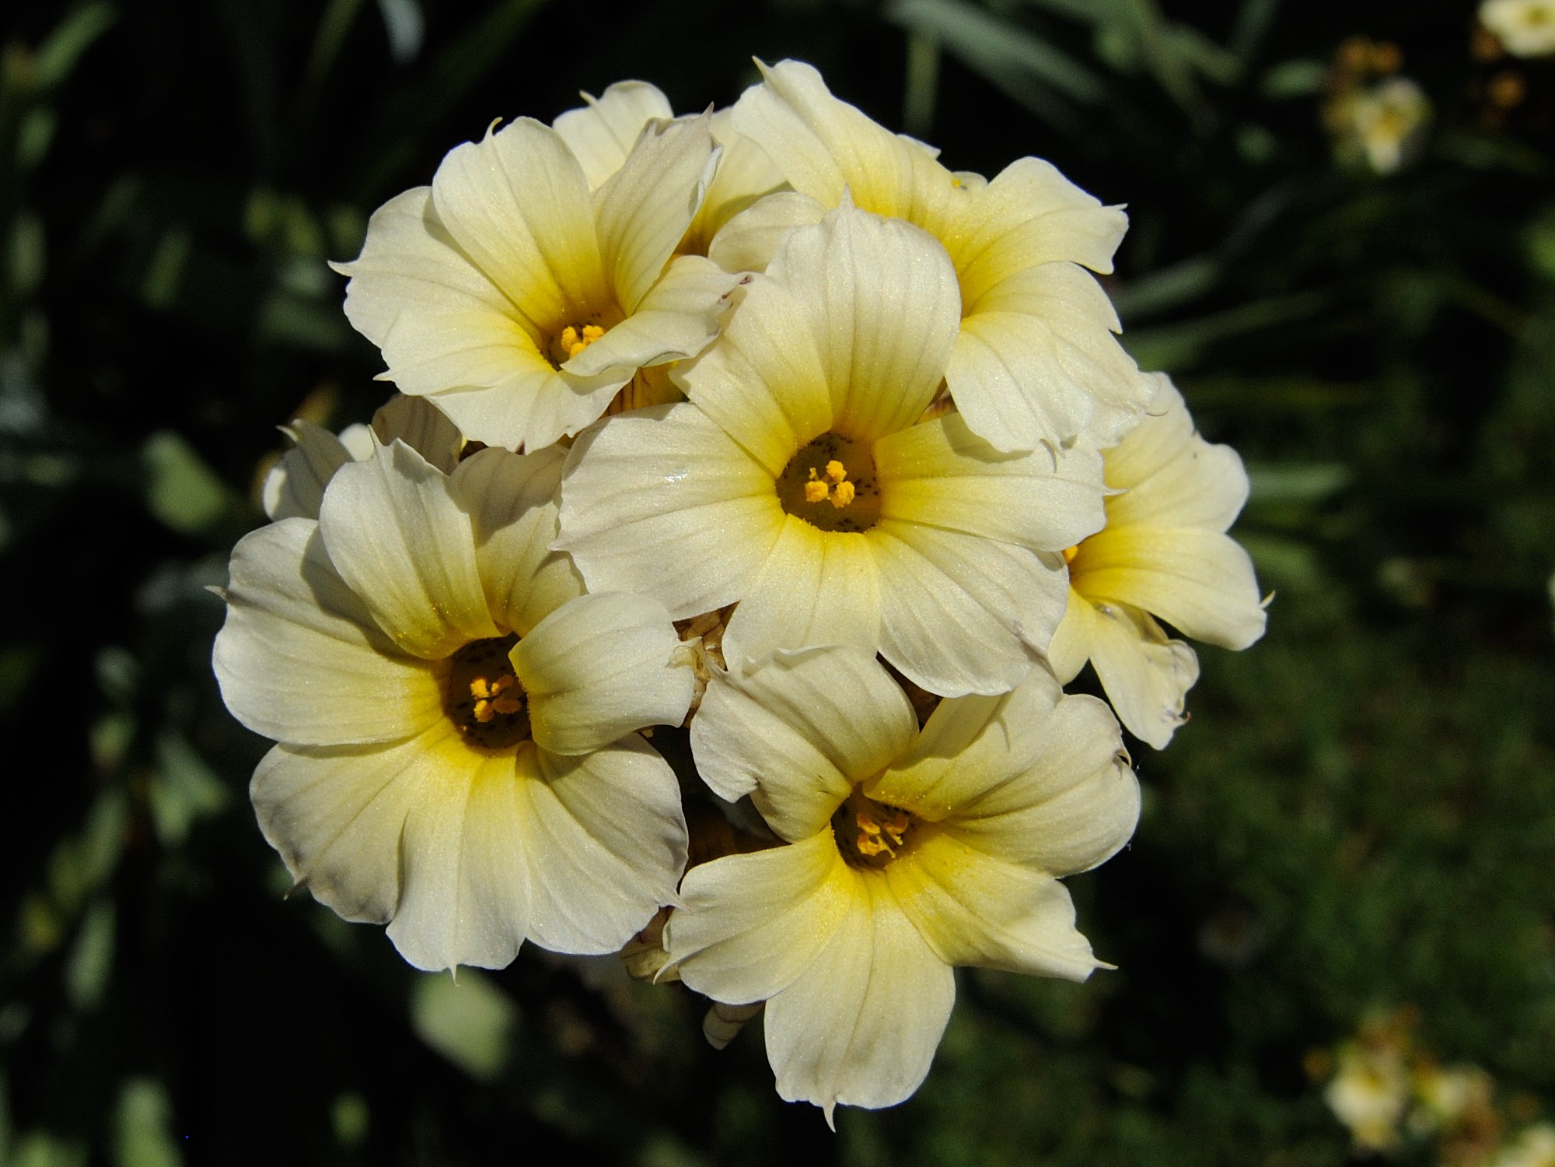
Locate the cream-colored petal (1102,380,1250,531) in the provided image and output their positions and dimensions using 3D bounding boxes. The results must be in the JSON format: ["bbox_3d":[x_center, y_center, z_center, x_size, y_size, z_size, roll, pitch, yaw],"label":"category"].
[{"bbox_3d":[0.072,-0.020,0.237,0.029,0.031,0.009,49,16,8],"label":"cream-colored petal"}]

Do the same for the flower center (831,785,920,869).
[{"bbox_3d":[0.017,0.044,0.224,0.015,0.010,0.014,2,75,-7],"label":"flower center"}]

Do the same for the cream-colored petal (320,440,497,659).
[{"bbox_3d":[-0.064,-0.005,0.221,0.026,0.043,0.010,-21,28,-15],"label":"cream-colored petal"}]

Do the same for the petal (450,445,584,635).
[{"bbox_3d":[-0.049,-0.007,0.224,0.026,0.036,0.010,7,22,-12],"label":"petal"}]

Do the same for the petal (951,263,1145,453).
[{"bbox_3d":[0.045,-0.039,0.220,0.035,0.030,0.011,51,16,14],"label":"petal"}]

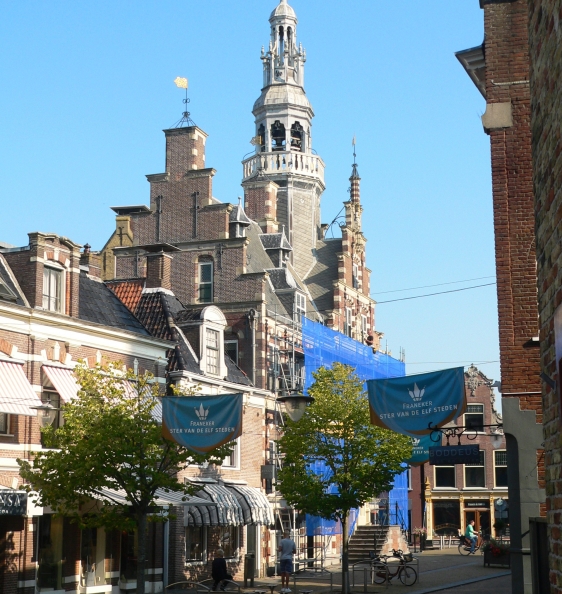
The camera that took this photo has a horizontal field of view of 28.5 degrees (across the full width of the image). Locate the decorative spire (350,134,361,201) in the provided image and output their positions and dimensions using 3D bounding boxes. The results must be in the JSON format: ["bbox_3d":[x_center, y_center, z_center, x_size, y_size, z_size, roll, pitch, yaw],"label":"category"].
[{"bbox_3d":[3.576,-6.042,52.840,0.440,3.300,0.440,0,-11,0],"label":"decorative spire"}]

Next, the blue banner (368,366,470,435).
[{"bbox_3d":[2.271,1.776,18.504,1.740,1.100,0.100,-6,-12,26],"label":"blue banner"}]

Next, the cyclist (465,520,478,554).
[{"bbox_3d":[9.803,12.346,56.760,0.680,1.700,0.500,-1,-11,3],"label":"cyclist"}]

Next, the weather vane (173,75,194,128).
[{"bbox_3d":[-4.003,-7.920,45.396,0.850,2.150,0.800,-2,-11,10],"label":"weather vane"}]

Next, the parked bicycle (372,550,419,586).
[{"bbox_3d":[3.749,8.864,36.236,1.700,1.140,0.580,-6,-12,26],"label":"parked bicycle"}]

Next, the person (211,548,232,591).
[{"bbox_3d":[-1.432,6.558,26.539,0.480,1.000,0.550,-6,-12,29],"label":"person"}]

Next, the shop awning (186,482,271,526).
[{"bbox_3d":[-1.672,7.050,37.640,1.050,1.446,4.241,-6,-12,26],"label":"shop awning"}]

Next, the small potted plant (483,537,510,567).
[{"bbox_3d":[9.160,10.643,46.115,1.300,1.250,1.100,-5,-12,26],"label":"small potted plant"}]

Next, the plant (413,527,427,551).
[{"bbox_3d":[7.736,13.507,61.611,0.700,1.350,0.750,-5,-12,26],"label":"plant"}]

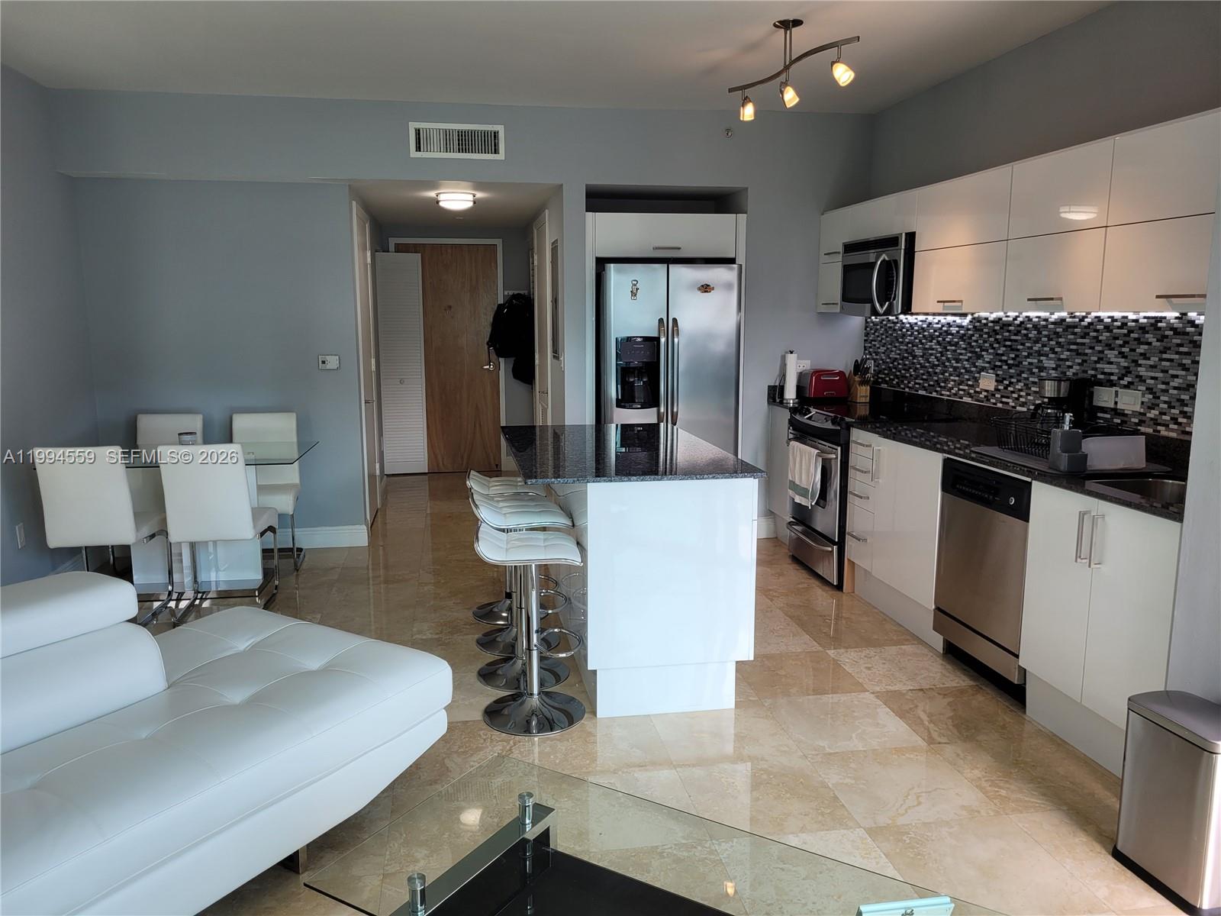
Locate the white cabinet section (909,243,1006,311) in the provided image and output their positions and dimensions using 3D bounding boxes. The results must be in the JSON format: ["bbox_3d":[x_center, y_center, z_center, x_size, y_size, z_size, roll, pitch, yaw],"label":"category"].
[{"bbox_3d":[1.748,-0.828,4.257,0.320,0.300,0.798,-2,9,-9],"label":"white cabinet section"}]

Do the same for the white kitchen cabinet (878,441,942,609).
[{"bbox_3d":[1.641,0.269,4.247,0.600,0.683,0.597,-2,9,-10],"label":"white kitchen cabinet"}]

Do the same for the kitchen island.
[{"bbox_3d":[0.008,0.397,4.050,0.870,0.912,1.530,-2,9,-9],"label":"kitchen island"}]

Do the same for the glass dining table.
[{"bbox_3d":[-2.213,0.351,4.889,1.194,0.744,0.798,-2,9,-9],"label":"glass dining table"}]

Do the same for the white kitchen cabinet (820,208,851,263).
[{"bbox_3d":[1.535,-1.361,5.657,0.322,0.306,0.449,-2,9,-9],"label":"white kitchen cabinet"}]

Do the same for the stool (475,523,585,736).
[{"bbox_3d":[-0.292,0.612,3.387,0.398,0.697,0.404,-2,9,-9],"label":"stool"}]

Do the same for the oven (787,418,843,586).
[{"bbox_3d":[1.427,0.205,5.220,0.675,0.915,0.753,-2,9,-9],"label":"oven"}]

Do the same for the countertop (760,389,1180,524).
[{"bbox_3d":[1.621,-0.148,4.292,0.641,0.127,3.425,-2,9,-10],"label":"countertop"}]

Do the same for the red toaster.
[{"bbox_3d":[1.355,-0.462,5.828,0.260,0.197,0.190,-2,9,-10],"label":"red toaster"}]

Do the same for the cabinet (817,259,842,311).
[{"bbox_3d":[1.536,-1.060,5.705,0.322,0.305,0.449,-2,9,-9],"label":"cabinet"}]

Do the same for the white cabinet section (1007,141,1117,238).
[{"bbox_3d":[1.860,-1.019,3.531,0.320,0.304,0.595,-2,9,-9],"label":"white cabinet section"}]

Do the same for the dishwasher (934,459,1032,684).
[{"bbox_3d":[1.738,0.406,3.666,0.600,0.760,0.601,-2,9,-10],"label":"dishwasher"}]

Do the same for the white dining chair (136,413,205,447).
[{"bbox_3d":[-2.597,0.211,5.338,0.420,0.897,0.536,-2,9,-9],"label":"white dining chair"}]

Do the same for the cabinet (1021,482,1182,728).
[{"bbox_3d":[1.852,0.464,3.028,0.600,0.685,0.689,-2,9,-10],"label":"cabinet"}]

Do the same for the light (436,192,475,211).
[{"bbox_3d":[-0.997,-1.651,5.913,0.266,0.109,0.266,-2,9,-9],"label":"light"}]

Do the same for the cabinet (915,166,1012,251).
[{"bbox_3d":[1.773,-1.141,4.270,0.322,0.306,0.805,-2,9,-9],"label":"cabinet"}]

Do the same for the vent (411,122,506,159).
[{"bbox_3d":[-0.896,-1.862,5.383,0.548,0.192,0.030,-2,9,-9],"label":"vent"}]

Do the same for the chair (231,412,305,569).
[{"bbox_3d":[-2.074,0.191,5.452,0.403,0.883,0.515,-2,9,-10],"label":"chair"}]

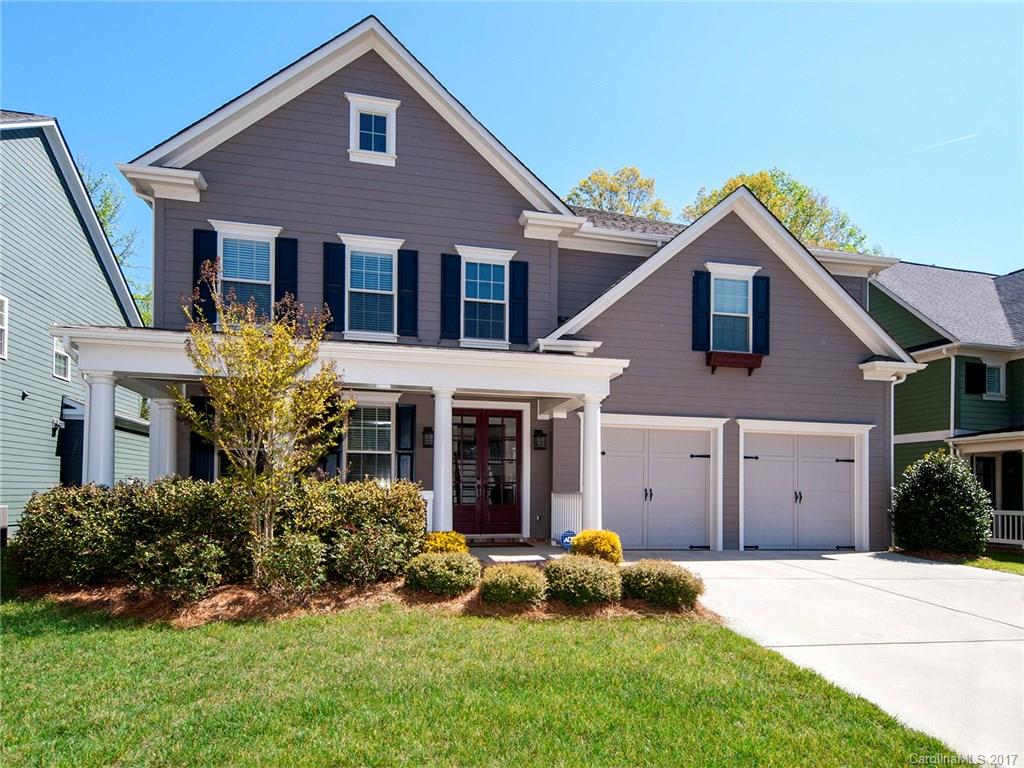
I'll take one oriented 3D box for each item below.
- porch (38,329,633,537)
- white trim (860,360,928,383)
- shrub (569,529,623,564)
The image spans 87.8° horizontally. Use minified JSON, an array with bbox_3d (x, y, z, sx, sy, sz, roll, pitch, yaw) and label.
[{"bbox_3d":[-2.150,0.950,8.400,7.350,3.000,2.500,2,-6,-12],"label":"porch"},{"bbox_3d":[7.850,-0.260,11.000,1.500,0.450,0.500,2,-6,-12],"label":"white trim"},{"bbox_3d":[1.118,2.222,7.150,0.710,0.540,0.680,1,-4,-11],"label":"shrub"}]

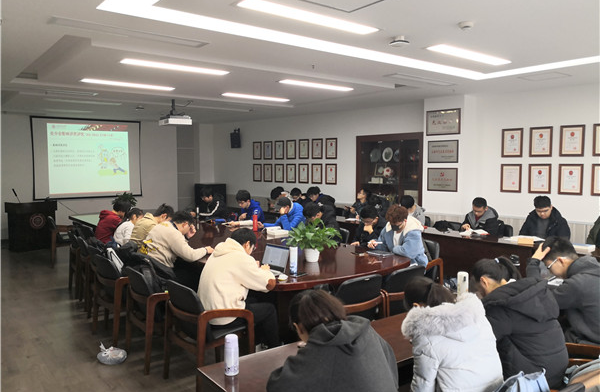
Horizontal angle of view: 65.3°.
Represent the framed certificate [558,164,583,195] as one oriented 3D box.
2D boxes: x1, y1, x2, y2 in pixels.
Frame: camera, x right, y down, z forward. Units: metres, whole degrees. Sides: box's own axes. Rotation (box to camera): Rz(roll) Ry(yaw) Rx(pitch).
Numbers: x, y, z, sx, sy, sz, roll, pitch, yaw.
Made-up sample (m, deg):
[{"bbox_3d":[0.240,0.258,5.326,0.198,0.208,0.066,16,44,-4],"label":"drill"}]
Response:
[{"bbox_3d":[3.623,-0.215,6.269,0.030,0.408,0.306,-4,5,-38],"label":"framed certificate"}]

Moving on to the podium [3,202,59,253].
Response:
[{"bbox_3d":[-5.617,0.629,9.806,0.800,0.980,0.550,-3,5,-37],"label":"podium"}]

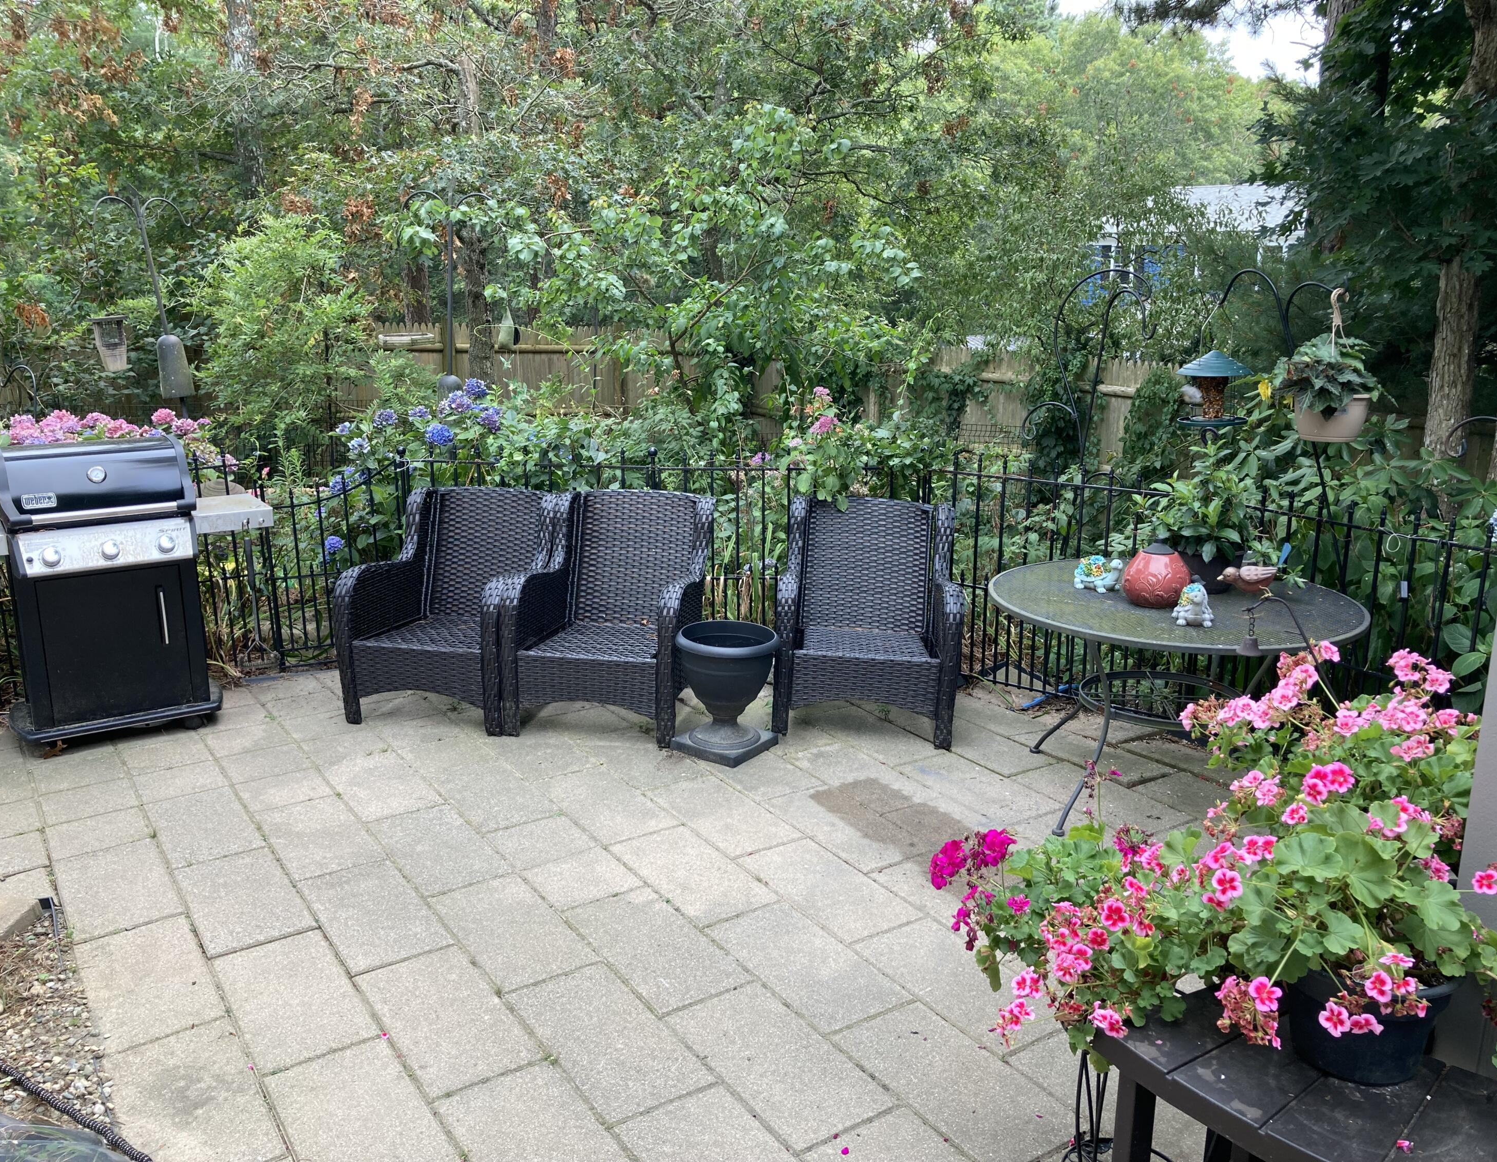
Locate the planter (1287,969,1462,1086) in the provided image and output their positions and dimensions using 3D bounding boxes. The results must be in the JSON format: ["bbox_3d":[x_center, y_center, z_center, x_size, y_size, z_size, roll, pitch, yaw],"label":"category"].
[{"bbox_3d":[1.119,0.766,2.274,0.288,0.200,0.288,8,17,28],"label":"planter"}]

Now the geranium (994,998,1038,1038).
[{"bbox_3d":[0.514,0.845,2.420,0.086,0.080,0.070,3,15,13],"label":"geranium"}]

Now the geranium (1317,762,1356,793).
[{"bbox_3d":[1.083,0.362,2.310,0.071,0.058,0.050,7,16,26],"label":"geranium"}]

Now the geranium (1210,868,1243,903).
[{"bbox_3d":[0.847,0.540,2.220,0.058,0.061,0.040,6,16,22],"label":"geranium"}]

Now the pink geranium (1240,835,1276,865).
[{"bbox_3d":[0.931,0.491,2.290,0.068,0.056,0.045,6,16,23],"label":"pink geranium"}]

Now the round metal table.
[{"bbox_3d":[1.478,0.417,4.461,1.220,0.750,1.220,5,16,19],"label":"round metal table"}]

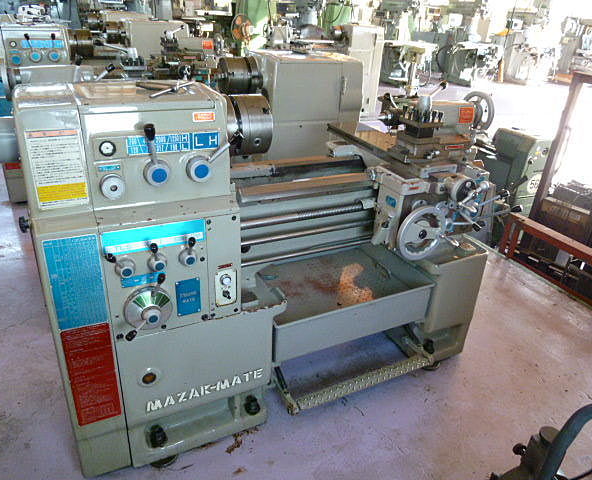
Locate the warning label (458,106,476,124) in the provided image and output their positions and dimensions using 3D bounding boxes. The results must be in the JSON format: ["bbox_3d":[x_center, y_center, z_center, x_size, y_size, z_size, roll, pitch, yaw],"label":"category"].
[{"bbox_3d":[0.760,-0.552,2.052,0.093,0.075,0.005,-10,30,-26],"label":"warning label"}]

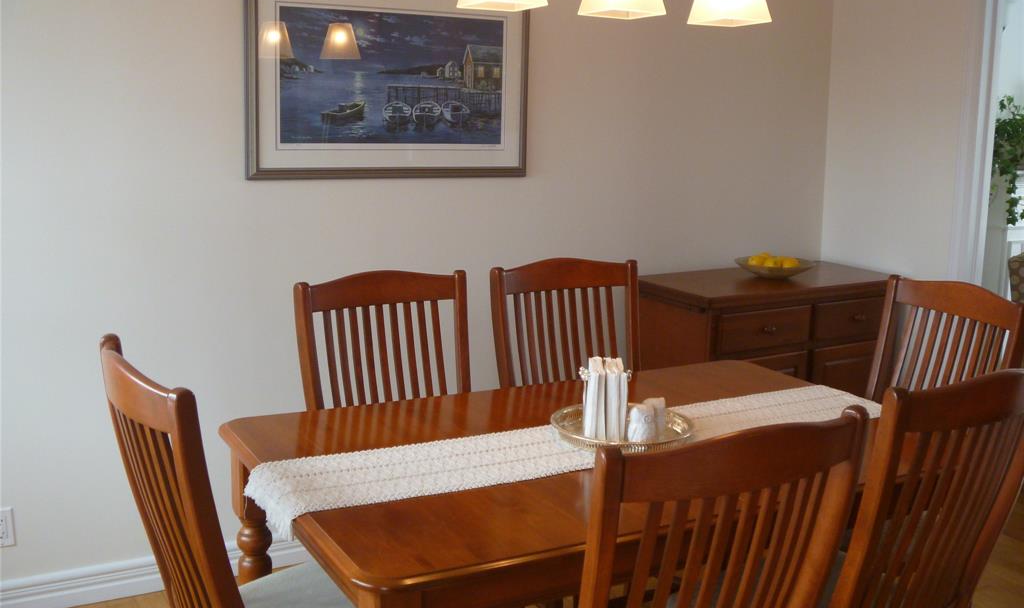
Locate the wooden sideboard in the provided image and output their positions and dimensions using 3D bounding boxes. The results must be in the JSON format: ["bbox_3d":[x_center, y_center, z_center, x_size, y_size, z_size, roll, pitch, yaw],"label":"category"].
[{"bbox_3d":[0.922,0.329,3.833,0.950,0.860,0.490,-5,11,-30],"label":"wooden sideboard"}]

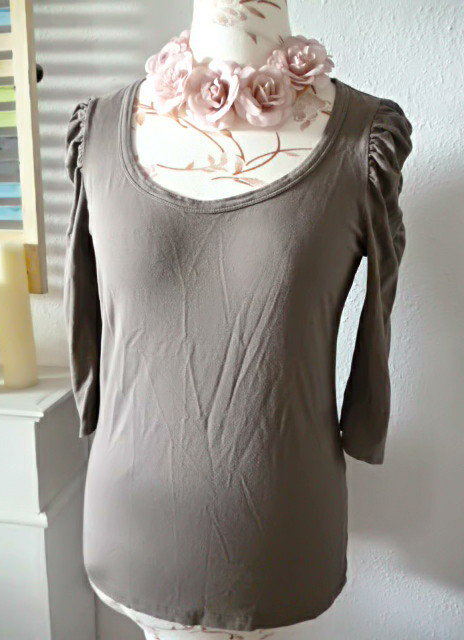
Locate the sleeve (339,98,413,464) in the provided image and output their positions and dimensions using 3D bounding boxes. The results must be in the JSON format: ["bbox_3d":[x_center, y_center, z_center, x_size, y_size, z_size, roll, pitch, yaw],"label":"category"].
[{"bbox_3d":[0.176,-0.048,0.645,0.088,0.445,0.125,3,7,7],"label":"sleeve"}]

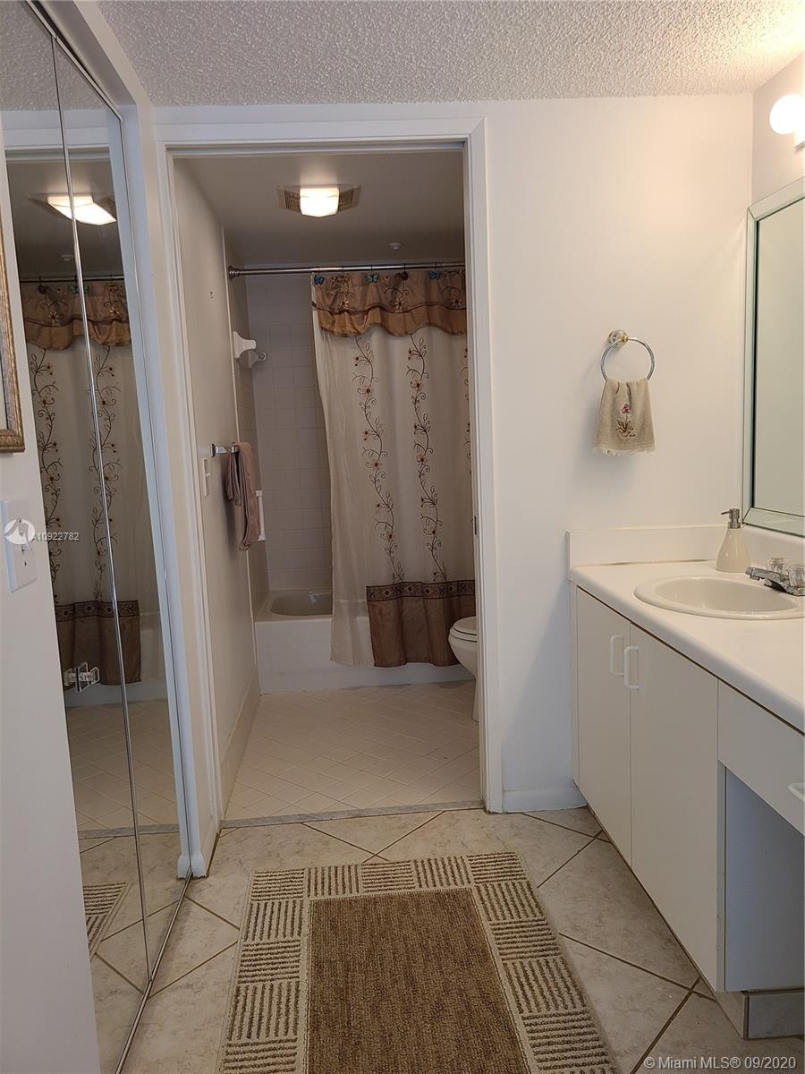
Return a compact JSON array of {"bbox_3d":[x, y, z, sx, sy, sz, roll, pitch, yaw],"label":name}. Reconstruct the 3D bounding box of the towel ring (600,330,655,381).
[{"bbox_3d":[0.651,-0.511,2.350,0.158,0.178,0.062,-3,7,-4],"label":"towel ring"}]

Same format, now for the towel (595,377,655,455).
[{"bbox_3d":[0.647,-0.351,2.349,0.179,0.222,0.050,-3,7,-4],"label":"towel"}]

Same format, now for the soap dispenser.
[{"bbox_3d":[0.944,0.009,2.294,0.092,0.173,0.092,-3,7,-4],"label":"soap dispenser"}]

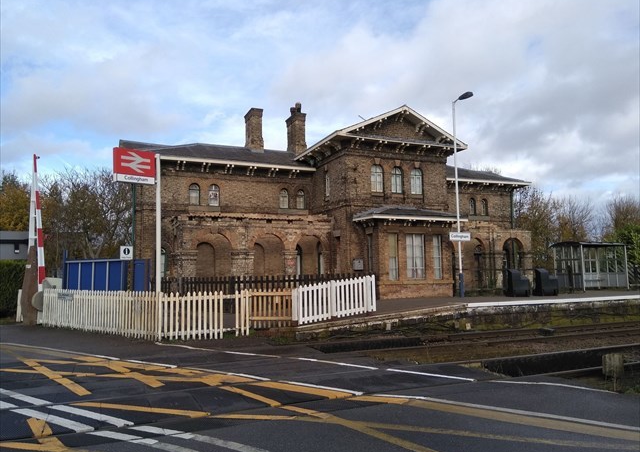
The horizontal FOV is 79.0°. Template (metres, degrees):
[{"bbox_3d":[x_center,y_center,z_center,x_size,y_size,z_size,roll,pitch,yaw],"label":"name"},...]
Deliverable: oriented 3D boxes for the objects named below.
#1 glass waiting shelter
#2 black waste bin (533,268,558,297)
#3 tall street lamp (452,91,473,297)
[{"bbox_3d":[14.653,2.156,20.991,3.888,2.539,1.597,2,-6,-20],"label":"glass waiting shelter"},{"bbox_3d":[9.329,2.319,16.083,0.893,1.140,0.517,2,-6,-20],"label":"black waste bin"},{"bbox_3d":[6.056,-1.345,16.390,0.350,8.500,0.800,4,-8,-40],"label":"tall street lamp"}]

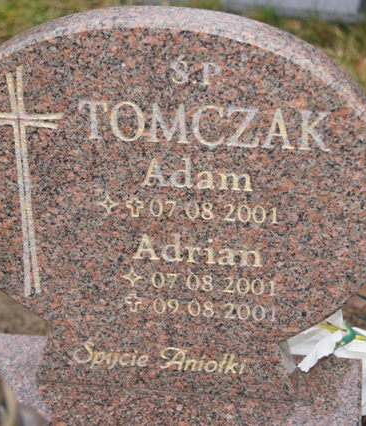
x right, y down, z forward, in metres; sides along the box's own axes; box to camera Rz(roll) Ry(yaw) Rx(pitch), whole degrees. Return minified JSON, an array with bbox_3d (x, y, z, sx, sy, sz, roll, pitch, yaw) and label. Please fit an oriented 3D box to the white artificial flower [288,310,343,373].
[{"bbox_3d":[0.173,0.170,1.590,0.100,0.090,0.090,0,30,0],"label":"white artificial flower"}]

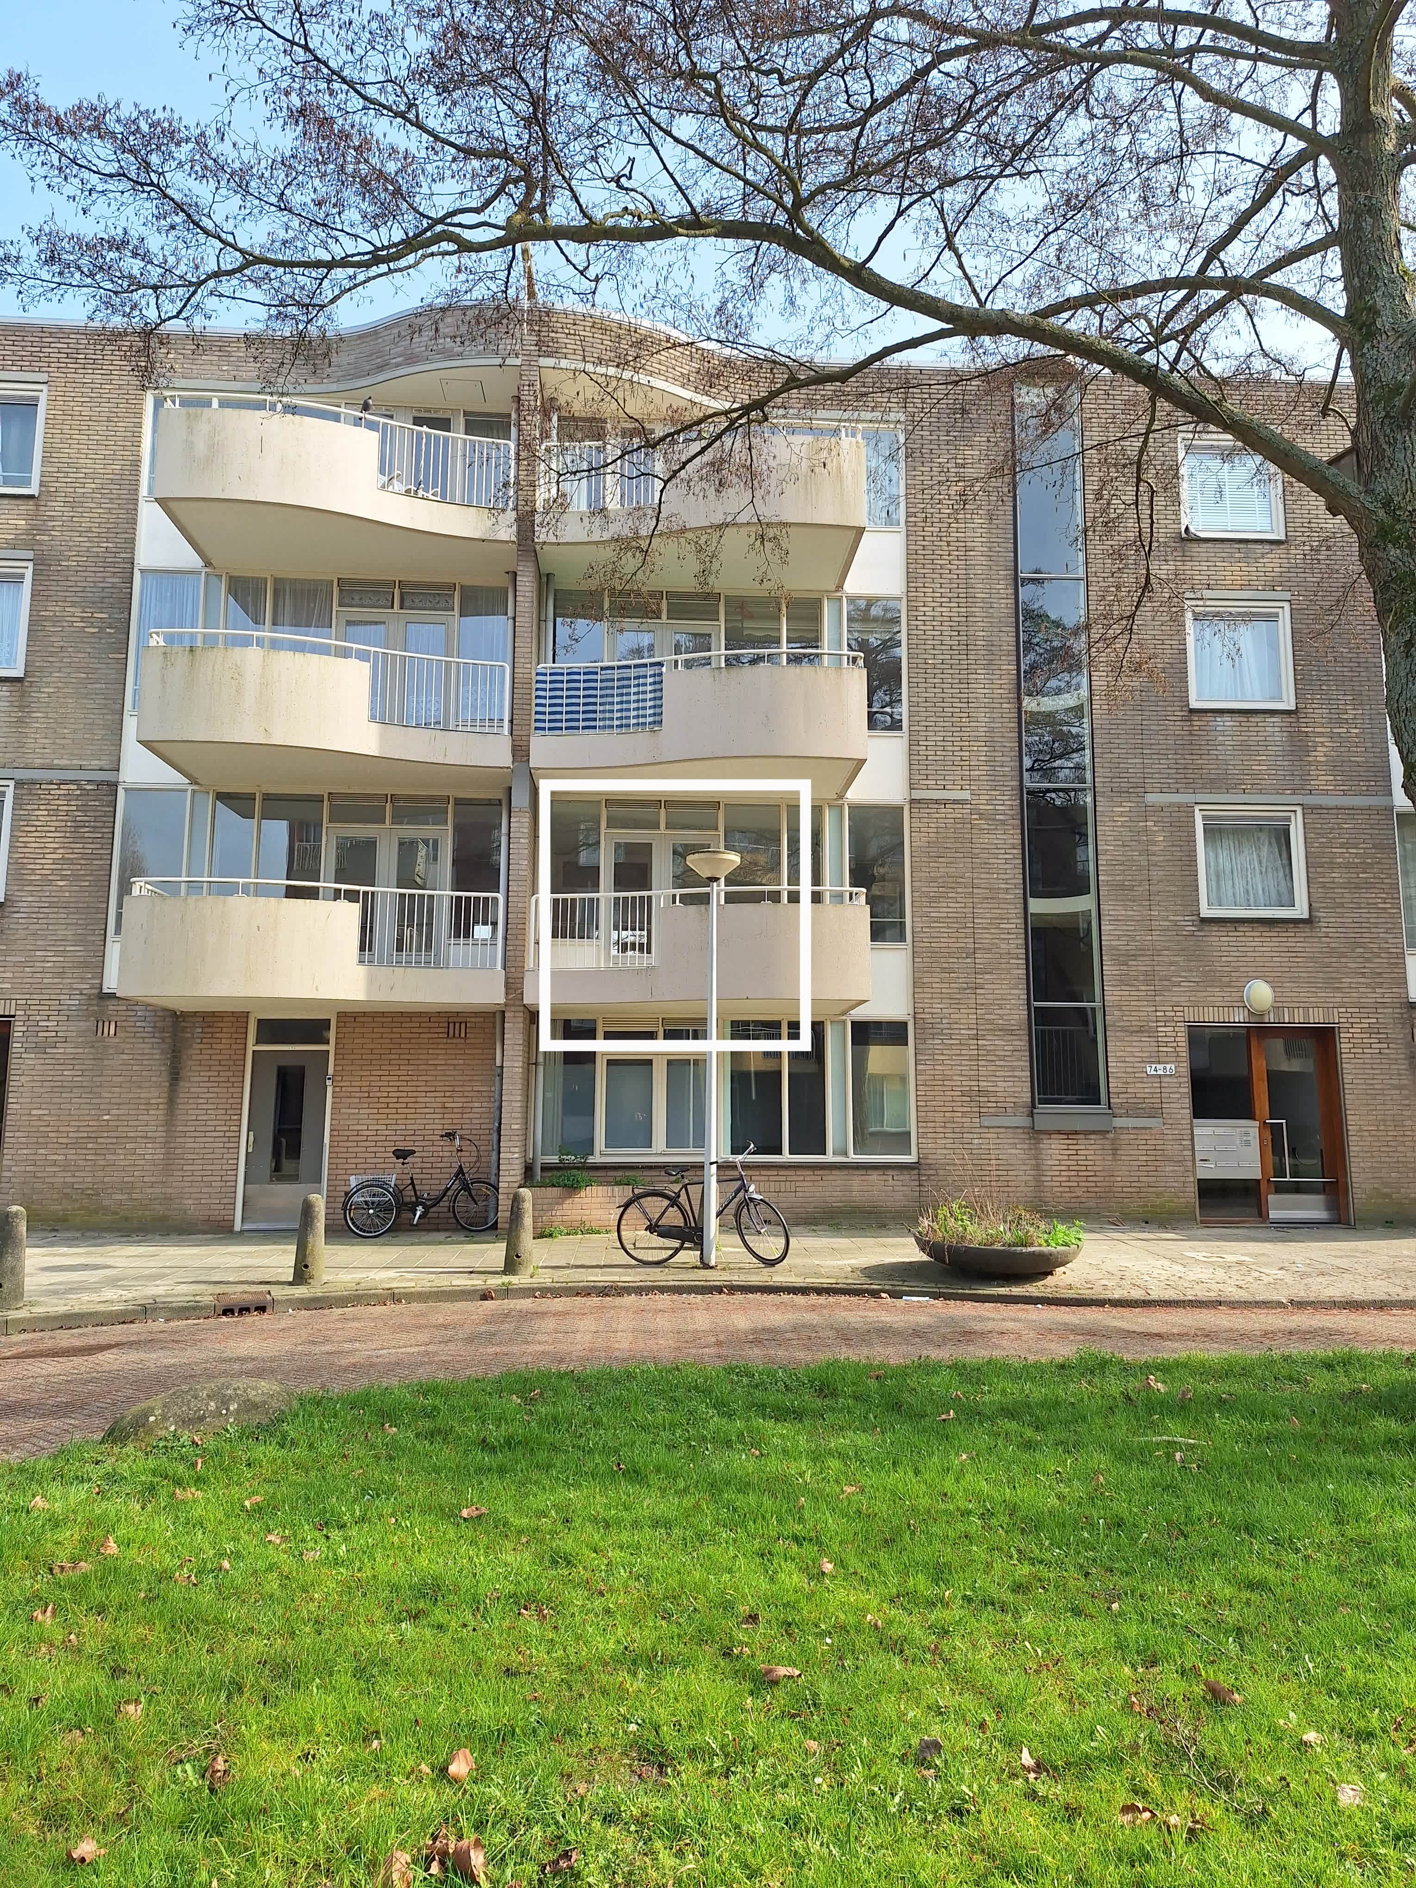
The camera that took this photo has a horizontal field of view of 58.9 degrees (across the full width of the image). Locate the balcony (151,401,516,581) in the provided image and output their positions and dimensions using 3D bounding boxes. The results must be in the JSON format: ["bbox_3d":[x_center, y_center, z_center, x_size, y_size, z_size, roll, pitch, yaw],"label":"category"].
[{"bbox_3d":[-4.196,-5.368,14.903,3.910,1.250,2.000,1,-8,-3],"label":"balcony"}]

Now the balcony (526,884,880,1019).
[{"bbox_3d":[-0.168,0.118,14.250,3.776,1.250,1.752,1,-8,-3],"label":"balcony"}]

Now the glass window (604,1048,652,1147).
[{"bbox_3d":[-0.928,1.845,14.830,0.600,1.229,0.100,1,-8,-3],"label":"glass window"}]

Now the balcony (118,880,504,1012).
[{"bbox_3d":[-4.193,0.092,13.953,3.870,1.210,1.850,1,-8,-4],"label":"balcony"}]

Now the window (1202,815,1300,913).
[{"bbox_3d":[6.919,-1.034,15.992,1.310,1.330,0.100,1,-8,-3],"label":"window"}]

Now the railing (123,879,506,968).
[{"bbox_3d":[-4.215,-0.157,14.046,3.820,0.850,1.800,1,-8,-3],"label":"railing"}]

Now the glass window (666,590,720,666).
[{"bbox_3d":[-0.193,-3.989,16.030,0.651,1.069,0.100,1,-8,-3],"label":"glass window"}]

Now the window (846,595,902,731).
[{"bbox_3d":[2.099,-3.542,15.868,0.717,1.751,0.120,1,-8,-4],"label":"window"}]

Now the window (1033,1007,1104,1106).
[{"bbox_3d":[4.439,1.376,15.438,0.890,1.213,0.120,1,-8,-4],"label":"window"}]

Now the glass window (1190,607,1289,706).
[{"bbox_3d":[6.957,-3.769,16.401,1.310,1.330,0.100,1,-8,-3],"label":"glass window"}]

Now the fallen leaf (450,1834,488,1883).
[{"bbox_3d":[-0.481,1.841,2.527,0.075,0.050,0.080,2,-9,-10],"label":"fallen leaf"}]

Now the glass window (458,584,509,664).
[{"bbox_3d":[-2.788,-3.630,15.656,0.639,1.791,0.080,1,-8,-5],"label":"glass window"}]

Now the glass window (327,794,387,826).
[{"bbox_3d":[-4.265,-1.633,15.260,0.713,0.386,0.080,1,-8,-5],"label":"glass window"}]

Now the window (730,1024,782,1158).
[{"bbox_3d":[0.585,1.711,14.944,0.662,1.633,0.100,1,-8,-3],"label":"window"}]

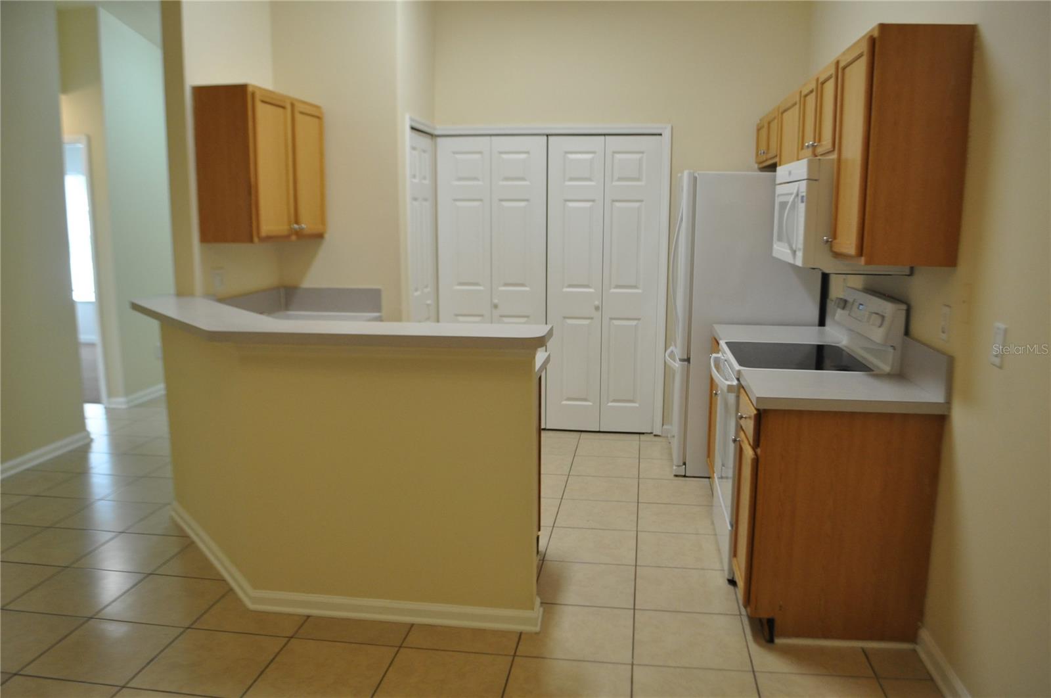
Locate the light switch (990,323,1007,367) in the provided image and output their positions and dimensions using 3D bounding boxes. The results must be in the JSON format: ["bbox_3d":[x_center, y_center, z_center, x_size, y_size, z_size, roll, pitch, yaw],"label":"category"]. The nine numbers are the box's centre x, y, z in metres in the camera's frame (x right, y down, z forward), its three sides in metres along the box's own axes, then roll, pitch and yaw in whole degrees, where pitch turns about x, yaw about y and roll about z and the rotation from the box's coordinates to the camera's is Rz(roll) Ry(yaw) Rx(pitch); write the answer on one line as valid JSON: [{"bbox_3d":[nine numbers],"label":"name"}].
[{"bbox_3d":[1.349,-0.008,2.254,0.011,0.118,0.077,1,10,9],"label":"light switch"}]

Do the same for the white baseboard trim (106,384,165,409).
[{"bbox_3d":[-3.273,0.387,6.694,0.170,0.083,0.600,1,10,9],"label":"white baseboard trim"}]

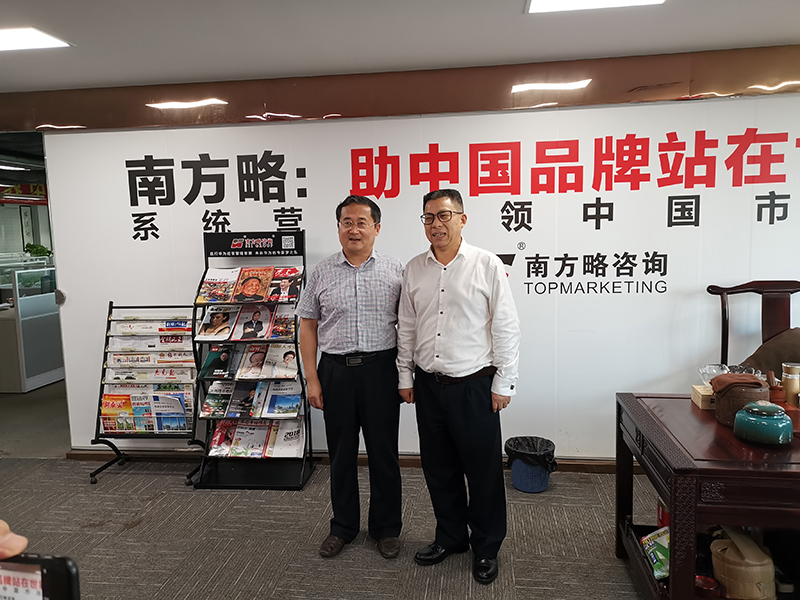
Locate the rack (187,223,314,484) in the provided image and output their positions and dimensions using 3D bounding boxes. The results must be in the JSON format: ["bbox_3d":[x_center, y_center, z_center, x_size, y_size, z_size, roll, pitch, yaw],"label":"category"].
[{"bbox_3d":[-0.925,0.358,3.877,0.670,1.550,0.395,-1,7,8],"label":"rack"}]

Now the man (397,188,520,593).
[{"bbox_3d":[0.273,0.366,2.811,0.570,1.715,0.360,2,7,28],"label":"man"}]

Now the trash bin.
[{"bbox_3d":[0.786,0.979,3.730,0.290,0.258,0.285,-1,7,8],"label":"trash bin"}]

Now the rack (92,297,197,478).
[{"bbox_3d":[-1.615,0.581,3.978,0.670,1.122,0.370,-1,7,8],"label":"rack"}]

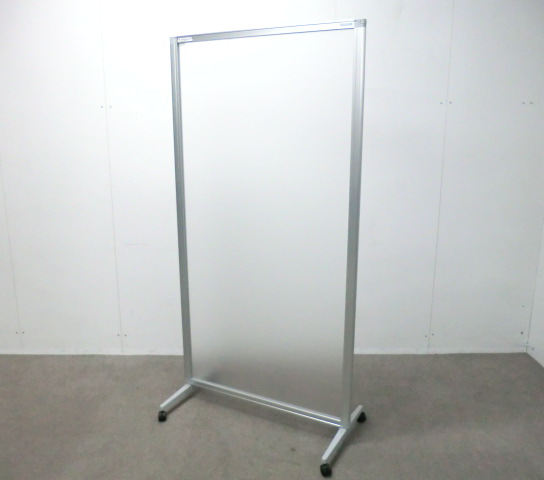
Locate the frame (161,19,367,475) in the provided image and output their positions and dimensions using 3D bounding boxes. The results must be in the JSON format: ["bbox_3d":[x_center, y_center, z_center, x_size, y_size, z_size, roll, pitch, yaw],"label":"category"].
[{"bbox_3d":[-0.049,0.014,2.262,0.905,1.800,0.500,6,14,27],"label":"frame"}]

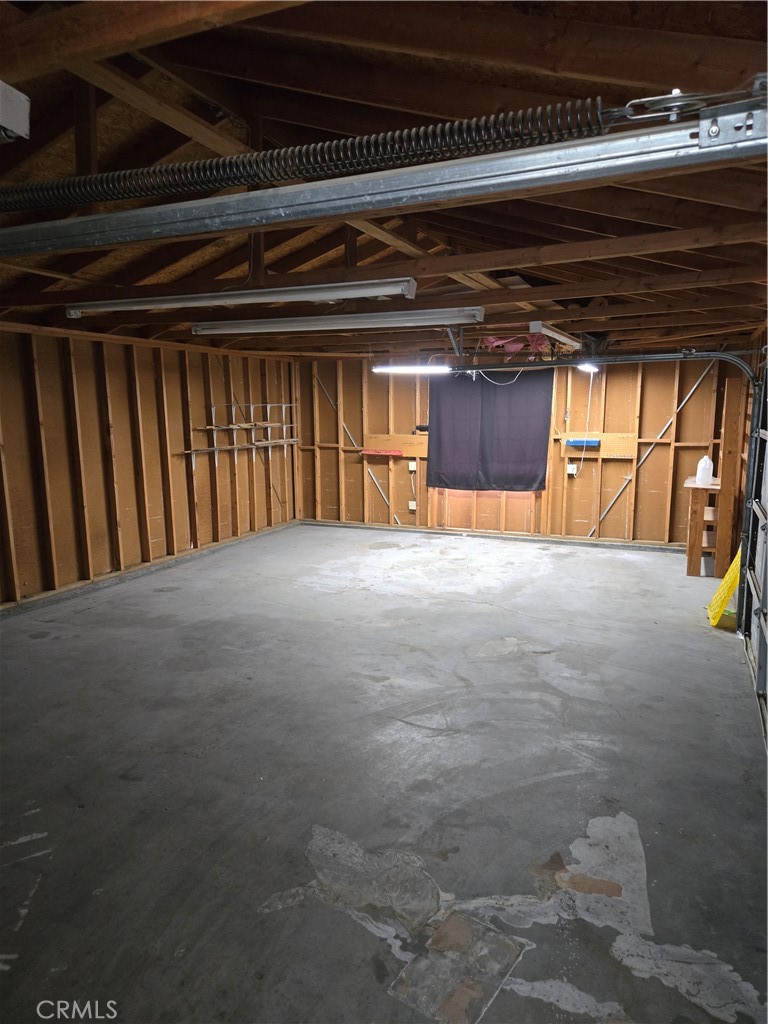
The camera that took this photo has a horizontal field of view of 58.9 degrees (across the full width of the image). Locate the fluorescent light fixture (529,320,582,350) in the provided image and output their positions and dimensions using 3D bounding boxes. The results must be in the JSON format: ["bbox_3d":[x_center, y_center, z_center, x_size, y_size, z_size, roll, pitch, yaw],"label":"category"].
[{"bbox_3d":[1.786,-1.795,7.034,0.115,0.100,2.250,3,10,24],"label":"fluorescent light fixture"}]

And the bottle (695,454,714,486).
[{"bbox_3d":[3.387,-0.438,7.170,0.165,0.285,0.165,3,10,24],"label":"bottle"}]

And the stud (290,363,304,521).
[{"bbox_3d":[-1.291,-1.056,10.263,0.085,2.360,0.090,3,10,24],"label":"stud"}]

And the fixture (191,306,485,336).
[{"bbox_3d":[-0.442,-1.456,5.264,2.470,0.100,0.120,4,10,24],"label":"fixture"}]

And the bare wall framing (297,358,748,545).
[{"bbox_3d":[1.411,-0.921,9.085,6.020,2.430,0.110,3,10,24],"label":"bare wall framing"}]

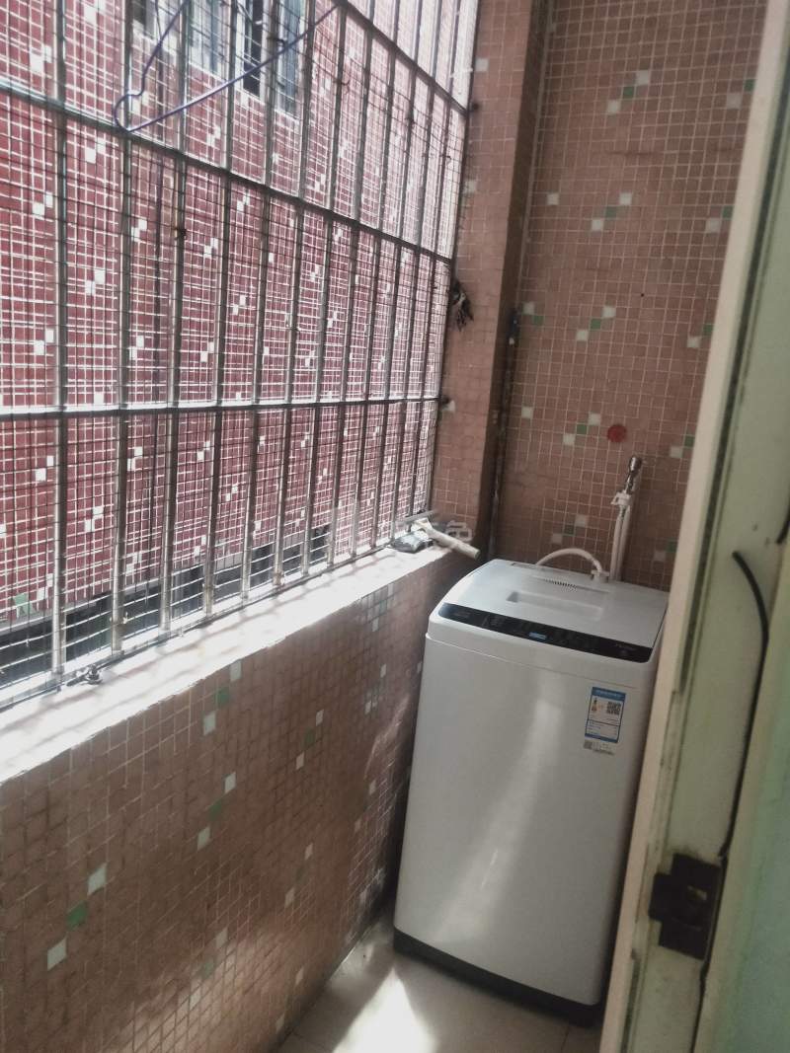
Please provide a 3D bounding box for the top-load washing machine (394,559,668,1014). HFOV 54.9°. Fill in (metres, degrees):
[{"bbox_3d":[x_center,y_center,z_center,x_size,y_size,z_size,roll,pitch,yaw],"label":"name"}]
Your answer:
[{"bbox_3d":[0.381,0.627,1.993,0.522,0.920,0.530,10,13,23],"label":"top-load washing machine"}]

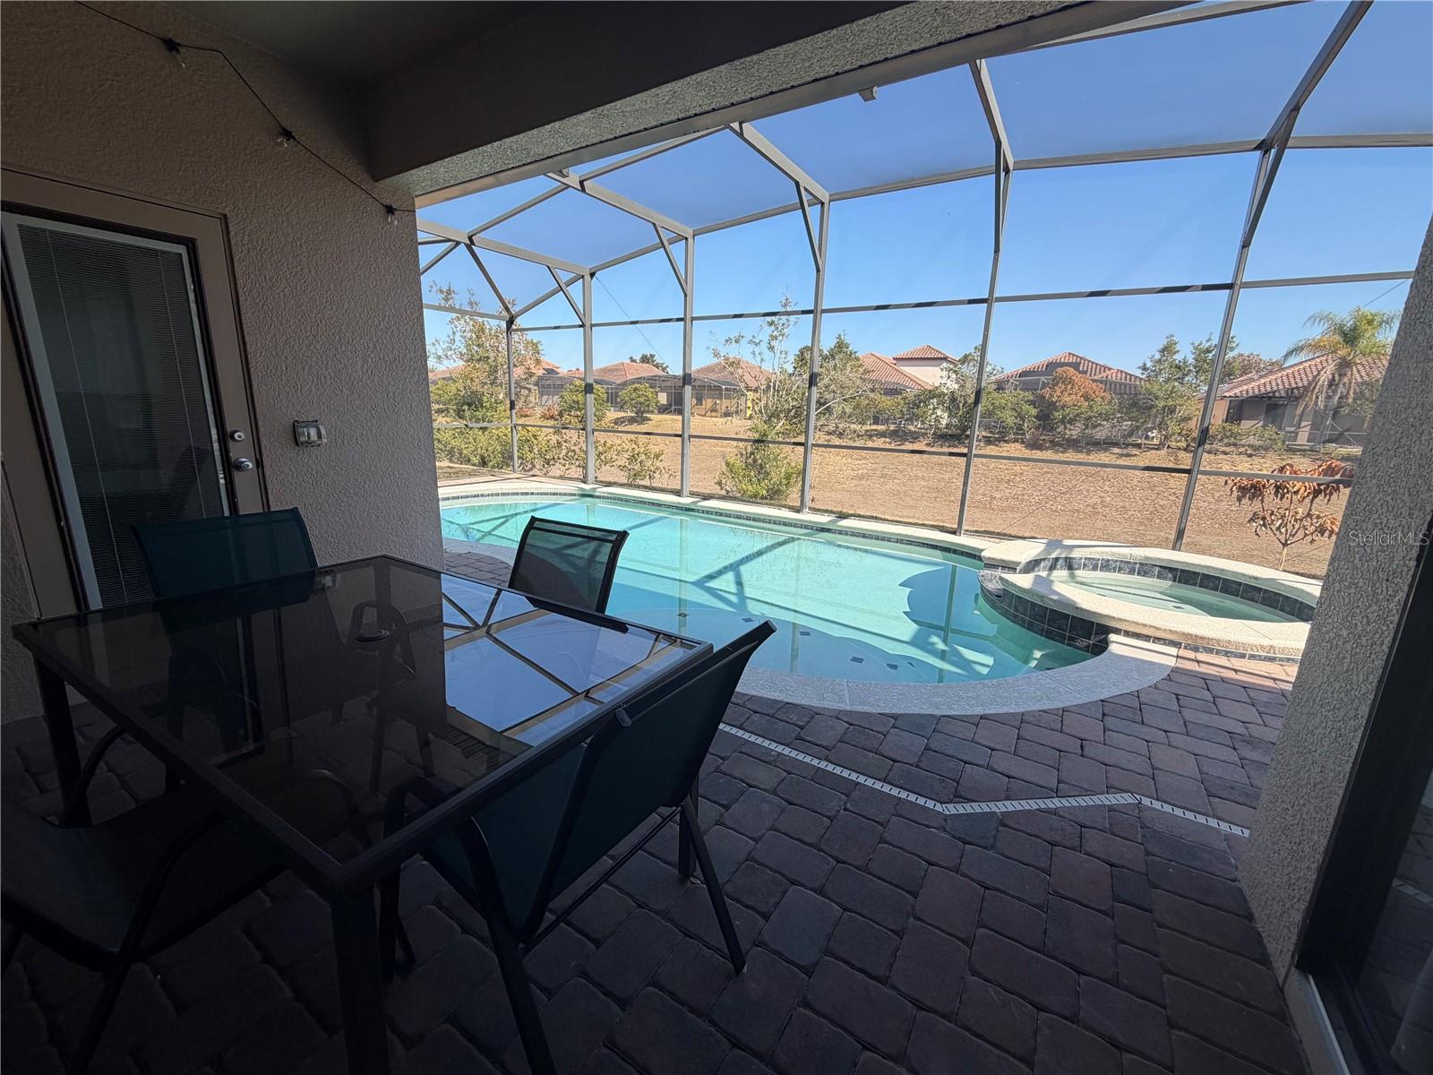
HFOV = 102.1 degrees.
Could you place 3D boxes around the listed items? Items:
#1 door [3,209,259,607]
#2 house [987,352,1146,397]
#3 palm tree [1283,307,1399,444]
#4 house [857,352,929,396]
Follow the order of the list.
[{"bbox_3d":[-2.552,-0.409,2.579,0.060,2.040,0.830,10,15,33],"label":"door"},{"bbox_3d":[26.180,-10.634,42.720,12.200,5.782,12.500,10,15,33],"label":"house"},{"bbox_3d":[29.411,-7.627,27.493,4.400,6.510,4.400,-10,17,-43],"label":"palm tree"},{"bbox_3d":[13.867,-13.093,51.095,12.400,6.187,12.500,10,15,33],"label":"house"}]

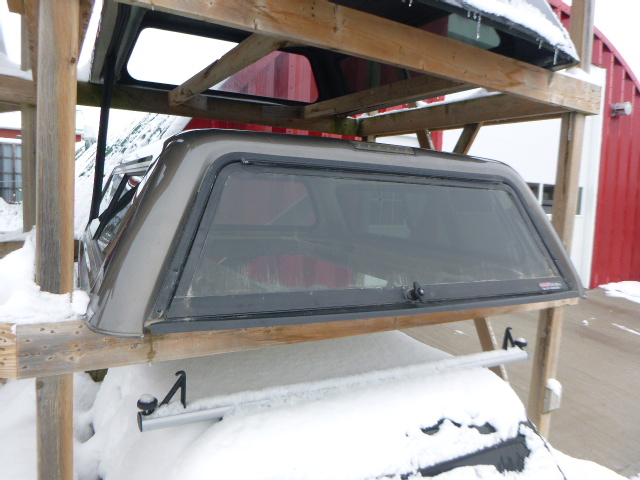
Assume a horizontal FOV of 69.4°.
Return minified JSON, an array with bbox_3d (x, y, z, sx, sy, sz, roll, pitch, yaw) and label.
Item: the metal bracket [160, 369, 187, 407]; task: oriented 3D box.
[{"bbox_3d":[-0.399,0.414,1.254,0.063,0.103,0.043,0,6,-29],"label":"metal bracket"}]

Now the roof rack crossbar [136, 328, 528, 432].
[{"bbox_3d":[0.204,0.434,1.599,1.560,0.140,0.058,0,6,-29],"label":"roof rack crossbar"}]

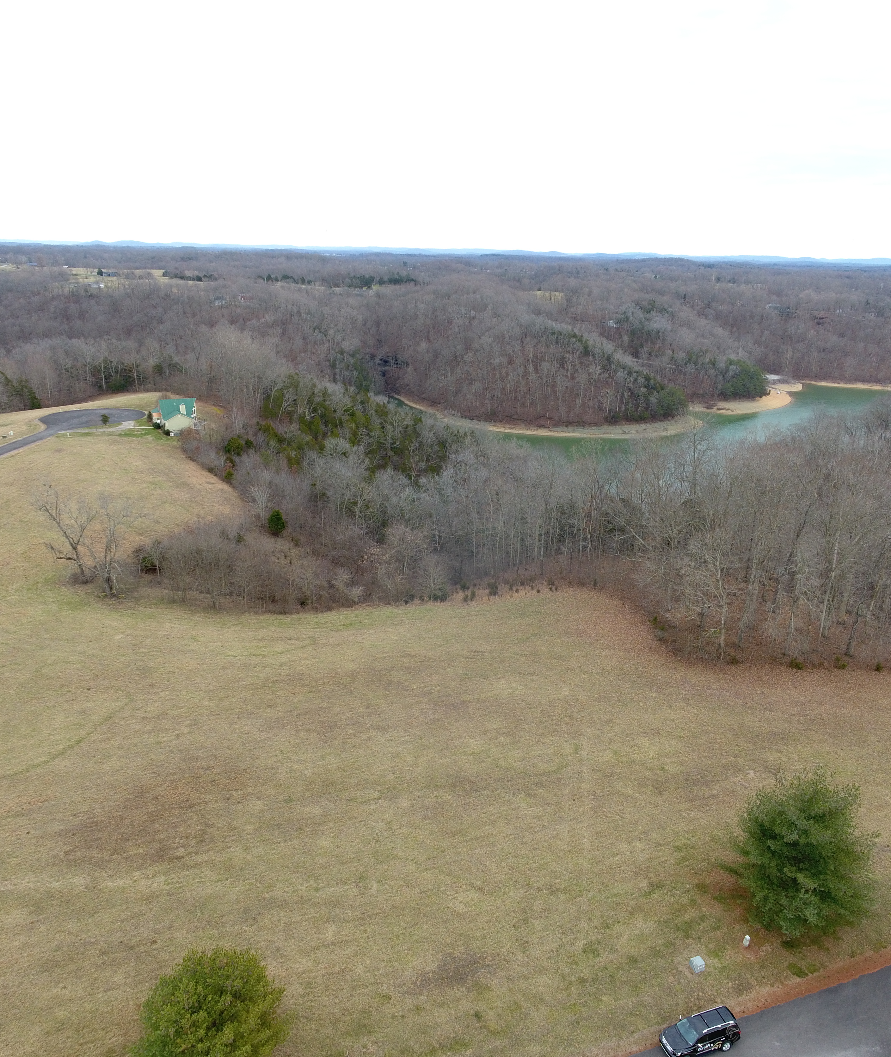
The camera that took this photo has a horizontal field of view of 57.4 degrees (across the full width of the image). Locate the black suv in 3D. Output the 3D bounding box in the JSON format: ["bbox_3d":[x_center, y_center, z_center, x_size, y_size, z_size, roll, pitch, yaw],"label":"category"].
[{"bbox_3d":[15.869,31.665,50.942,4.950,1.800,1.970,-5,20,-18],"label":"black suv"}]

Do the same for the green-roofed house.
[{"bbox_3d":[-74.170,-30.934,221.763,11.500,8.800,10.000,-8,21,-25],"label":"green-roofed house"}]

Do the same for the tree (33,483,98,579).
[{"bbox_3d":[-57.894,0.972,124.194,9.350,15.290,9.350,-8,21,-24],"label":"tree"}]

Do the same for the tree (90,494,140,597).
[{"bbox_3d":[-48.300,2.654,119.809,7.460,15.360,7.460,-7,21,-23],"label":"tree"}]

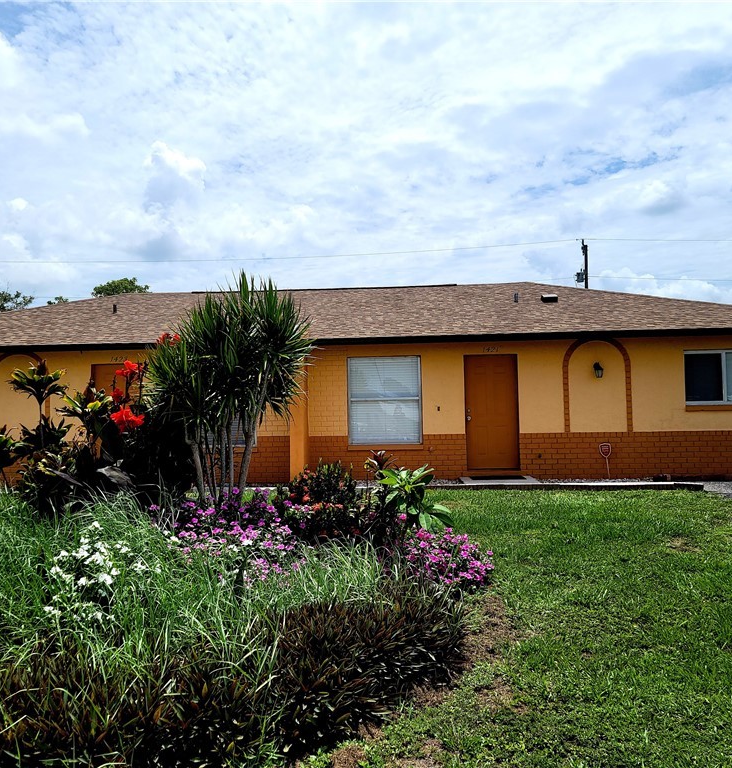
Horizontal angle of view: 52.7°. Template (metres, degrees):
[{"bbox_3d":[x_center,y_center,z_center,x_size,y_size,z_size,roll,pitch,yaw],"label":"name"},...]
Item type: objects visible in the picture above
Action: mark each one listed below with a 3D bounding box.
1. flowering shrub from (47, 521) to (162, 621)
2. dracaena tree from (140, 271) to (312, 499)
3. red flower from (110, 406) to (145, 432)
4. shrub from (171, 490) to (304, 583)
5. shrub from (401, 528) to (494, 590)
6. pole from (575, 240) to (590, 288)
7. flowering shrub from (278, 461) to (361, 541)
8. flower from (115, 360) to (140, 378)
[{"bbox_3d":[-1.699,1.184,4.750,0.680,0.580,0.620,-1,-2,0],"label":"flowering shrub"},{"bbox_3d":[-1.190,0.310,6.400,1.420,2.420,1.300,-1,-2,0],"label":"dracaena tree"},{"bbox_3d":[-1.838,0.274,5.700,0.262,0.200,0.220,-1,-2,0],"label":"red flower"},{"bbox_3d":[-0.982,1.165,5.650,0.970,0.610,0.800,-1,-2,0],"label":"shrub"},{"bbox_3d":[0.606,1.295,5.500,0.700,0.430,0.620,-1,-2,0],"label":"shrub"},{"bbox_3d":[12.647,-2.877,43.000,0.900,11.200,0.700,-1,-2,0],"label":"pole"},{"bbox_3d":[-0.390,1.096,6.200,0.700,0.800,0.650,-1,-2,0],"label":"flowering shrub"},{"bbox_3d":[-1.871,-0.114,5.800,0.205,0.145,0.180,-1,-2,0],"label":"flower"}]

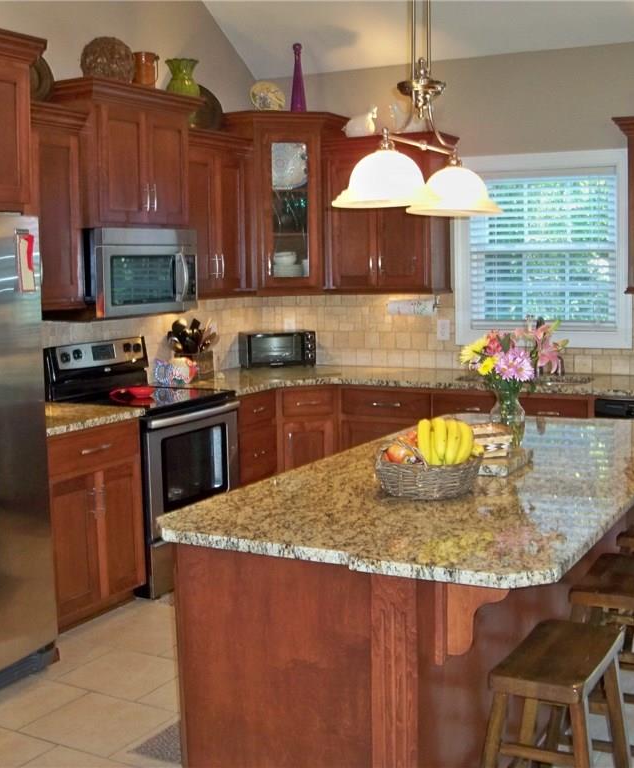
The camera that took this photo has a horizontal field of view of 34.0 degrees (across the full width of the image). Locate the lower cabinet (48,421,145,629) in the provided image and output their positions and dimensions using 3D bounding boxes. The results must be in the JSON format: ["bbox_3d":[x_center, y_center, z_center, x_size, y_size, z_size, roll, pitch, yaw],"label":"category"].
[{"bbox_3d":[-1.238,0.602,4.719,0.621,0.863,0.648,3,7,28],"label":"lower cabinet"}]

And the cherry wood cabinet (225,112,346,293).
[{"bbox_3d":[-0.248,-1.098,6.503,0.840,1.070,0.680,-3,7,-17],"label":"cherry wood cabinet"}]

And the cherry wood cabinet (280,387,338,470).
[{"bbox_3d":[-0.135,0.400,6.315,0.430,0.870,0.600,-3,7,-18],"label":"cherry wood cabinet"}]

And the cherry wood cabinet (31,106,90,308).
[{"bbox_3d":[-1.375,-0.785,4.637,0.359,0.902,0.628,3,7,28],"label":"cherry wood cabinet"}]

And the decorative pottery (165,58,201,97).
[{"bbox_3d":[-0.706,-1.605,5.477,0.160,0.205,0.160,-1,7,0],"label":"decorative pottery"}]

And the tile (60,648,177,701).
[{"bbox_3d":[-0.742,1.119,3.992,0.398,0.010,0.367,3,8,29],"label":"tile"}]

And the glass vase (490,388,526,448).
[{"bbox_3d":[0.659,0.112,3.578,0.122,0.215,0.122,3,7,28],"label":"glass vase"}]

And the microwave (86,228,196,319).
[{"bbox_3d":[-0.996,-0.567,5.258,0.430,0.416,0.760,3,7,28],"label":"microwave"}]

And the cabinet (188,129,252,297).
[{"bbox_3d":[-0.666,-0.935,5.880,0.370,0.880,0.730,3,7,28],"label":"cabinet"}]

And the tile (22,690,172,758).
[{"bbox_3d":[-0.747,1.171,3.567,0.395,0.010,0.395,3,7,28],"label":"tile"}]

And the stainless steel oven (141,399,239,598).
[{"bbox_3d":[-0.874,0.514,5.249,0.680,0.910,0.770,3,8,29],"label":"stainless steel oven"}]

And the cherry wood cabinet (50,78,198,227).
[{"bbox_3d":[-1.008,-1.111,5.196,0.456,0.660,0.834,3,7,28],"label":"cherry wood cabinet"}]

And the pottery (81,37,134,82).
[{"bbox_3d":[-1.017,-1.551,5.002,0.250,0.245,0.250,-1,7,0],"label":"pottery"}]

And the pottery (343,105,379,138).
[{"bbox_3d":[0.262,-1.589,6.242,0.180,0.190,0.130,3,7,28],"label":"pottery"}]

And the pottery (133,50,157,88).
[{"bbox_3d":[-0.897,-1.624,5.419,0.135,0.220,0.135,-1,6,0],"label":"pottery"}]

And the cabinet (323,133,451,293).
[{"bbox_3d":[0.425,-1.007,6.270,0.720,0.912,0.367,3,7,28],"label":"cabinet"}]

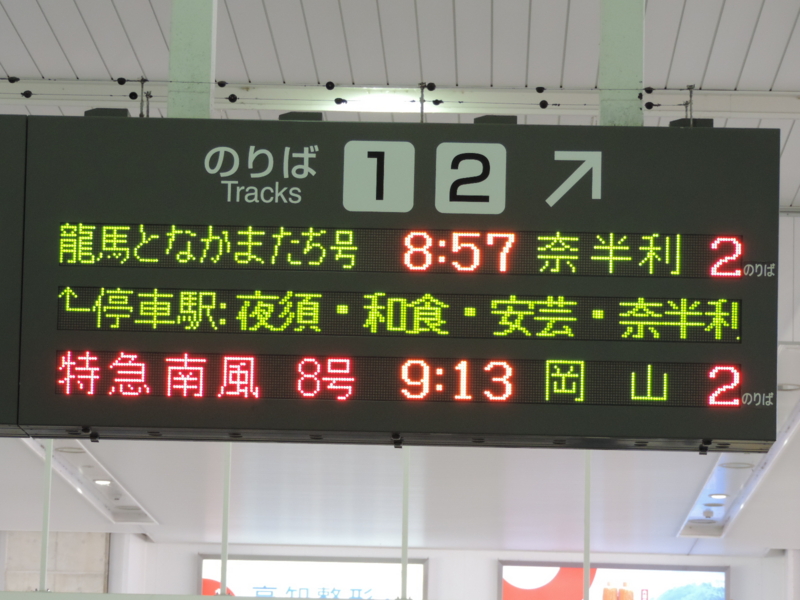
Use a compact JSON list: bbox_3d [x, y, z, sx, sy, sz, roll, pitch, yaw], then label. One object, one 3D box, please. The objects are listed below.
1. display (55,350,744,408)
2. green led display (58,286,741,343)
[{"bbox_3d":[-0.007,0.179,7.042,1.545,0.100,0.050,1,-5,1],"label":"display"},{"bbox_3d":[-0.004,0.035,7.054,1.545,0.100,0.050,1,-5,1],"label":"green led display"}]

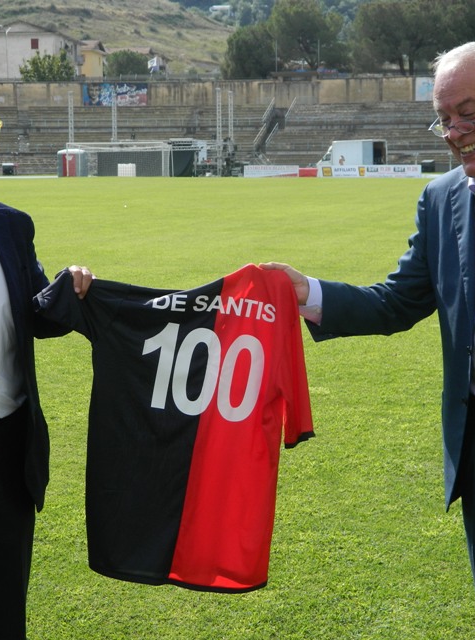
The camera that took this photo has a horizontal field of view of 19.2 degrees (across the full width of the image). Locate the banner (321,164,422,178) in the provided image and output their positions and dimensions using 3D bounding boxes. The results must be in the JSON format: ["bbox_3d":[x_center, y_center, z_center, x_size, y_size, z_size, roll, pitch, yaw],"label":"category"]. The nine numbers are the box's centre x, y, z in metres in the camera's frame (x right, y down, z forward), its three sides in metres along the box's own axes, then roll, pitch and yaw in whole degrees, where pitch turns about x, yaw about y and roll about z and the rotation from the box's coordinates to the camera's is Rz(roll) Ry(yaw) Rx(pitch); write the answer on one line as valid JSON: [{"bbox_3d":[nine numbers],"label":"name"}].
[{"bbox_3d":[10.168,-11.292,107.000,7.690,0.950,0.100,0,7,0],"label":"banner"}]

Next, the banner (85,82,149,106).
[{"bbox_3d":[-13.000,-24.051,150.000,6.990,2.510,0.100,0,7,0],"label":"banner"}]

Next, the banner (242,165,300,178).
[{"bbox_3d":[2.616,-11.292,107.000,4.210,0.950,0.100,0,7,0],"label":"banner"}]

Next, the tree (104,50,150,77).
[{"bbox_3d":[-14.966,-34.374,192.000,6.150,4.920,6.150,0,7,0],"label":"tree"}]

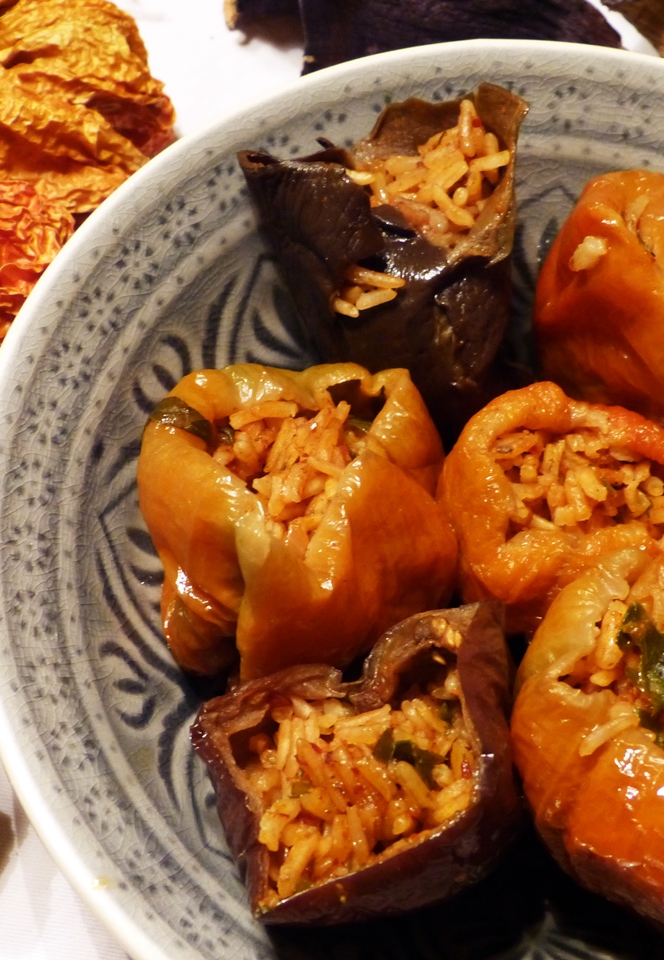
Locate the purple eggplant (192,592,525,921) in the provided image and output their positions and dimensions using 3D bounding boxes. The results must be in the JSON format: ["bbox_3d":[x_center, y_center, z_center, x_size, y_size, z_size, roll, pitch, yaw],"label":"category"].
[{"bbox_3d":[0.004,0.055,0.301,0.053,0.046,0.051,-21,65,-12],"label":"purple eggplant"}]

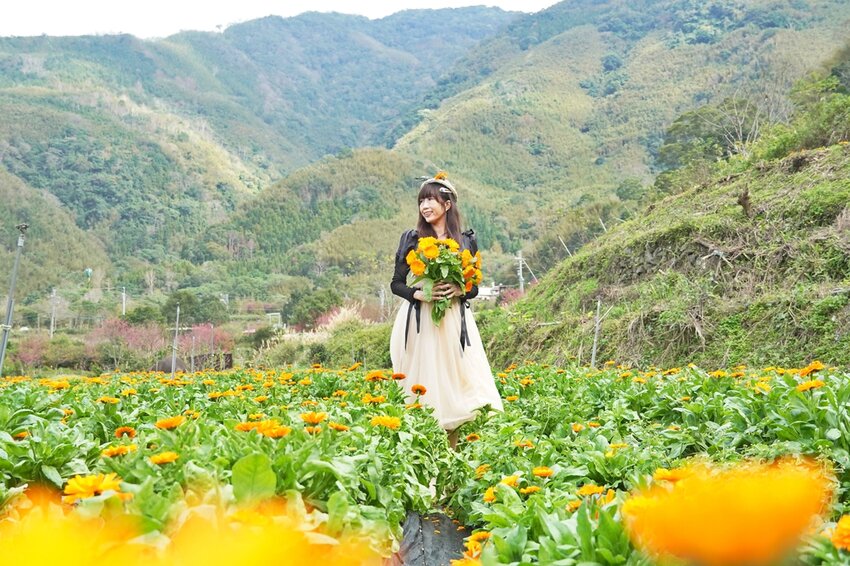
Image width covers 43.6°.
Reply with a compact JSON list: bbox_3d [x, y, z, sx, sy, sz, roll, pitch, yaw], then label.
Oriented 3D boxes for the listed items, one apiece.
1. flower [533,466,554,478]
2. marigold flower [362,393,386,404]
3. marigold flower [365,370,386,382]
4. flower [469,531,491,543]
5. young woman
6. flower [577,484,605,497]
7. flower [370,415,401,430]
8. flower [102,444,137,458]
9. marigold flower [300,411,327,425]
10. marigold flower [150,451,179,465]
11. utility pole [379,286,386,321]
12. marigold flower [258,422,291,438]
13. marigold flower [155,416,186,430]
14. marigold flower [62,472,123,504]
[{"bbox_3d":[0.413,0.660,3.700,0.073,0.031,0.073,0,-3,0],"label":"flower"},{"bbox_3d":[-0.185,0.424,3.900,0.080,0.037,0.080,0,-3,0],"label":"marigold flower"},{"bbox_3d":[-0.193,0.365,4.150,0.085,0.037,0.085,0,-3,0],"label":"marigold flower"},{"bbox_3d":[0.141,0.656,2.750,0.062,0.032,0.062,0,-4,0],"label":"flower"},{"bbox_3d":[0.106,0.272,5.500,0.580,1.680,0.500,0,-3,9],"label":"young woman"},{"bbox_3d":[0.460,0.576,2.950,0.078,0.026,0.078,0,-3,0],"label":"flower"},{"bbox_3d":[-0.097,0.342,2.600,0.073,0.038,0.073,0,-4,0],"label":"flower"},{"bbox_3d":[-0.731,0.405,2.550,0.083,0.028,0.083,0,-3,0],"label":"flower"},{"bbox_3d":[-0.326,0.393,3.100,0.077,0.032,0.077,0,-3,0],"label":"marigold flower"},{"bbox_3d":[-0.589,0.394,2.400,0.063,0.032,0.063,0,-4,0],"label":"marigold flower"},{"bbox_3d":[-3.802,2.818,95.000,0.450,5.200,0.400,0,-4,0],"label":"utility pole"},{"bbox_3d":[-0.340,0.333,2.400,0.072,0.036,0.072,0,-4,0],"label":"marigold flower"},{"bbox_3d":[-0.614,0.337,2.550,0.072,0.034,0.072,0,-4,0],"label":"marigold flower"},{"bbox_3d":[-0.416,0.256,1.330,0.075,0.042,0.075,0,-4,0],"label":"marigold flower"}]

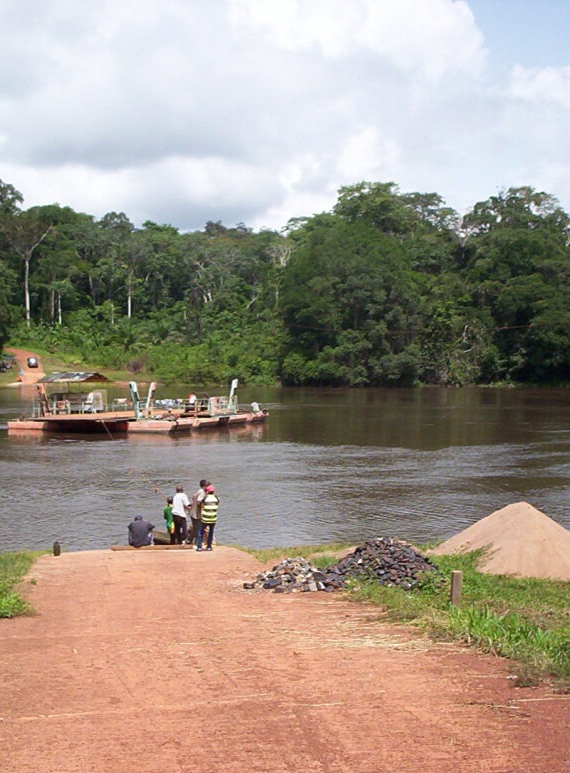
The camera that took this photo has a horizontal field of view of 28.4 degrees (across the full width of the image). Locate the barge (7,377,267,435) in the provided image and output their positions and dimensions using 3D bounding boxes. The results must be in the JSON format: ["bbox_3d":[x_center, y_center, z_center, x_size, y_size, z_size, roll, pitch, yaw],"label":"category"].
[{"bbox_3d":[-10.840,1.059,88.991,13.600,4.200,16.400,1,2,25],"label":"barge"}]

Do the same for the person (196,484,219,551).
[{"bbox_3d":[-1.942,3.338,28.600,0.540,1.670,0.360,0,2,-5],"label":"person"}]

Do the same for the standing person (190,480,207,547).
[{"bbox_3d":[-2.179,3.314,29.400,0.380,1.730,0.500,-2,3,-45],"label":"standing person"}]

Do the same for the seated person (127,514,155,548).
[{"bbox_3d":[-3.719,3.784,29.200,0.640,0.920,0.720,0,2,0],"label":"seated person"}]

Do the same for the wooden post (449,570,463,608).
[{"bbox_3d":[2.329,2.770,15.300,0.135,0.560,0.130,0,2,0],"label":"wooden post"}]

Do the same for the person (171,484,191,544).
[{"bbox_3d":[-2.682,3.356,29.200,0.500,1.600,0.360,1,2,22],"label":"person"}]

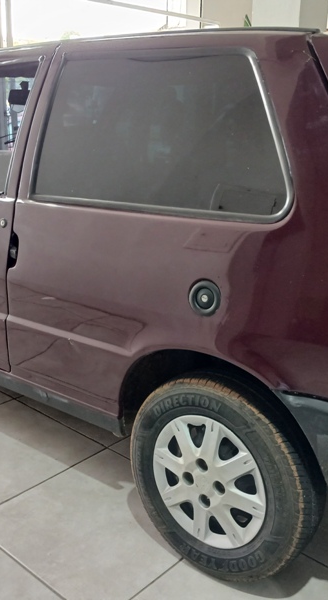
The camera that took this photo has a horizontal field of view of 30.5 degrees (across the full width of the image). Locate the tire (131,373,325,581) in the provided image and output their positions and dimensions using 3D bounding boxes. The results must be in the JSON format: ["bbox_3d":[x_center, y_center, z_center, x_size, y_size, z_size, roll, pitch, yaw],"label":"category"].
[{"bbox_3d":[0.162,0.476,1.697,0.564,0.564,0.169,14,21,35],"label":"tire"}]

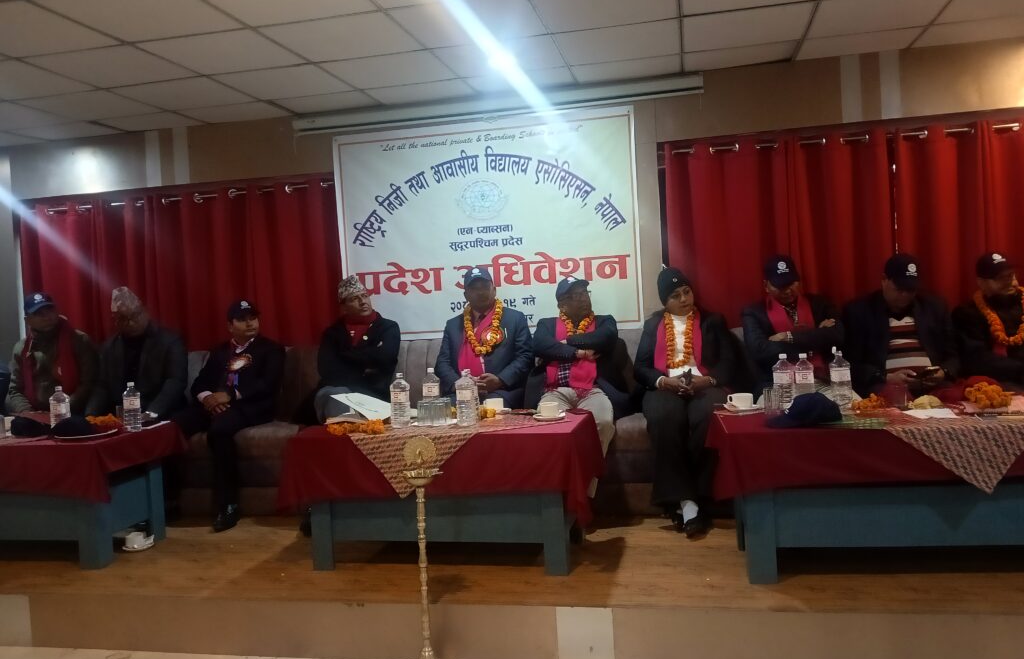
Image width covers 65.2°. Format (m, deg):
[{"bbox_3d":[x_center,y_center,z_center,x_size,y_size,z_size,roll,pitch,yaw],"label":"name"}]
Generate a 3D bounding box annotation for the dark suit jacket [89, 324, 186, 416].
[{"bbox_3d":[-2.234,0.280,4.762,0.630,0.620,0.480,-4,3,-6],"label":"dark suit jacket"}]

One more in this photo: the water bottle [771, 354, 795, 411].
[{"bbox_3d":[1.075,0.216,3.179,0.083,0.238,0.083,-3,3,12],"label":"water bottle"}]

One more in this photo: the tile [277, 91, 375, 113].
[{"bbox_3d":[-1.126,-1.385,4.863,0.600,0.020,0.396,-3,3,12],"label":"tile"}]

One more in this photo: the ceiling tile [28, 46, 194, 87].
[{"bbox_3d":[-1.940,-1.282,3.889,0.600,0.020,0.600,-3,3,12],"label":"ceiling tile"}]

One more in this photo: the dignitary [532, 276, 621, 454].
[{"bbox_3d":[0.327,0.323,4.111,0.540,1.186,0.800,-3,3,12],"label":"dignitary"}]

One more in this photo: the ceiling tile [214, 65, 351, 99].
[{"bbox_3d":[-1.227,-1.351,4.371,0.600,0.020,0.600,-3,3,12],"label":"ceiling tile"}]

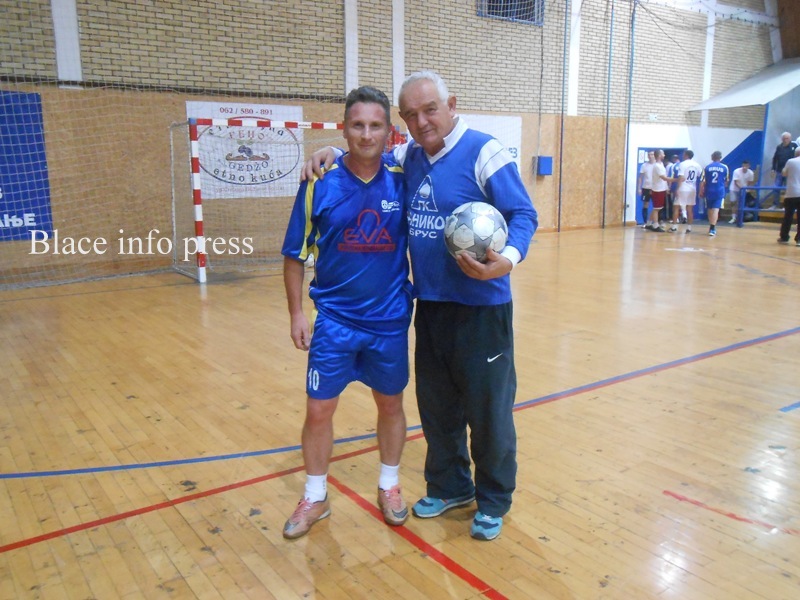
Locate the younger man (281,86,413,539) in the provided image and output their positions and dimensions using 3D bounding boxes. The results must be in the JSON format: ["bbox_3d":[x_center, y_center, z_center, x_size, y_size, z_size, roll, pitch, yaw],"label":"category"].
[{"bbox_3d":[-0.217,0.056,2.653,0.540,1.700,0.400,-2,10,-8],"label":"younger man"}]

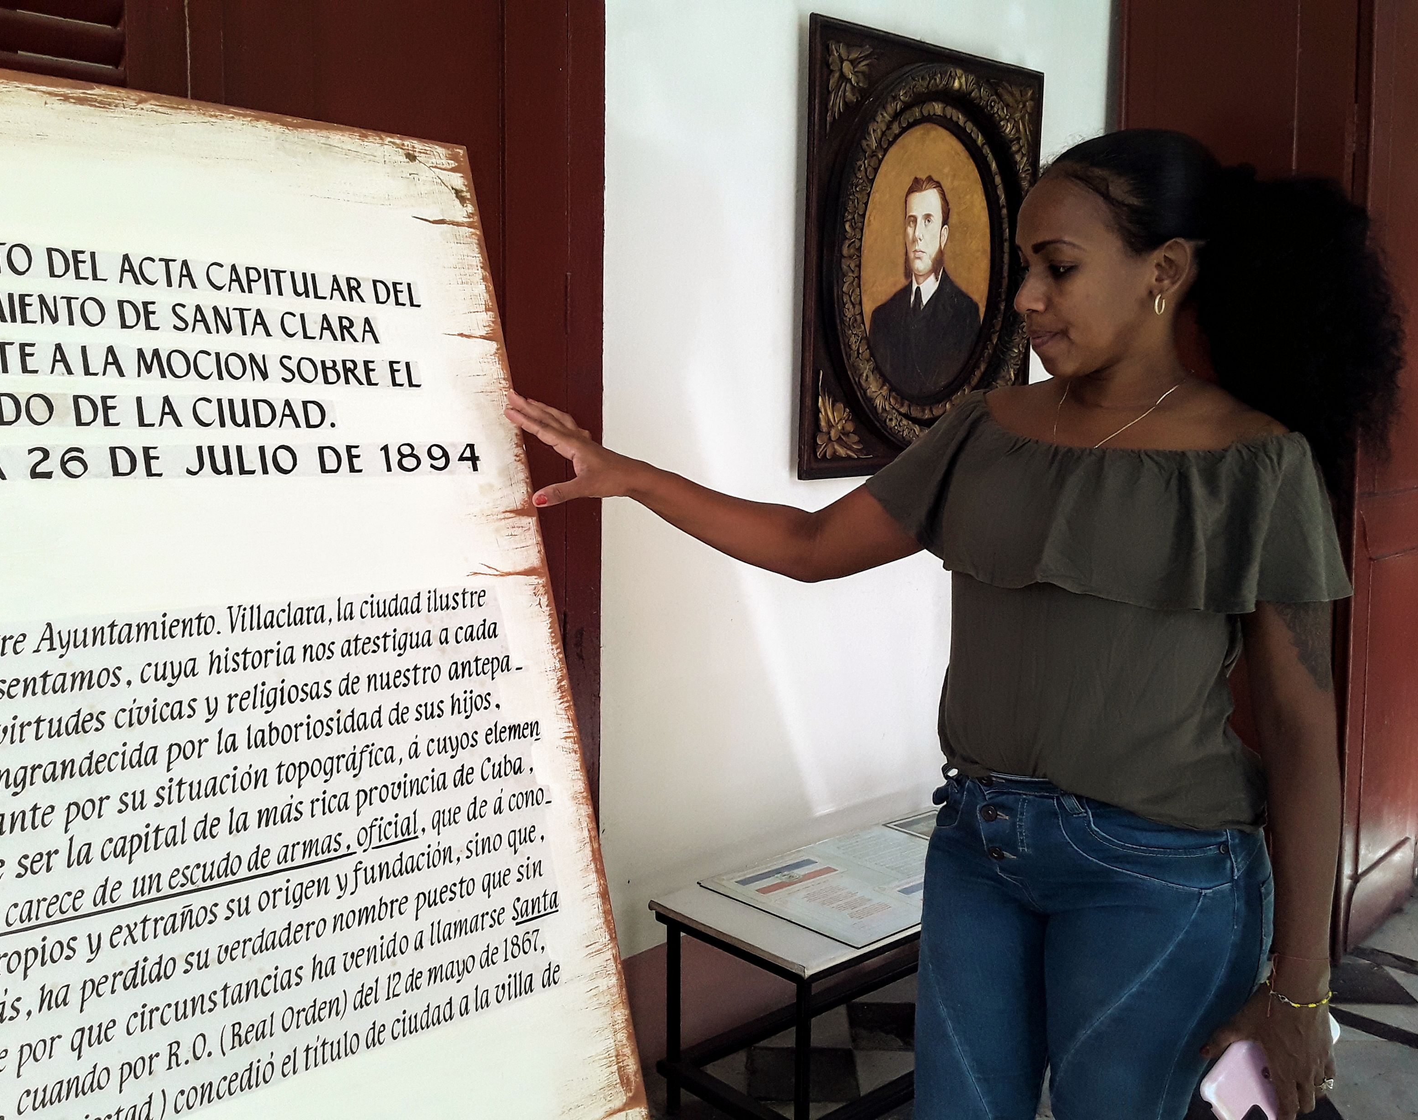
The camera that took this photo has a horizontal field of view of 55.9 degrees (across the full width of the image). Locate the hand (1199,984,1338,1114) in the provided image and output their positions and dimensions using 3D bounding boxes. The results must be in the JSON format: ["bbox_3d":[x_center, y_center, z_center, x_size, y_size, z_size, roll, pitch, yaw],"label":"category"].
[{"bbox_3d":[0.535,0.476,1.280,0.115,0.140,0.085,-1,4,-25],"label":"hand"}]

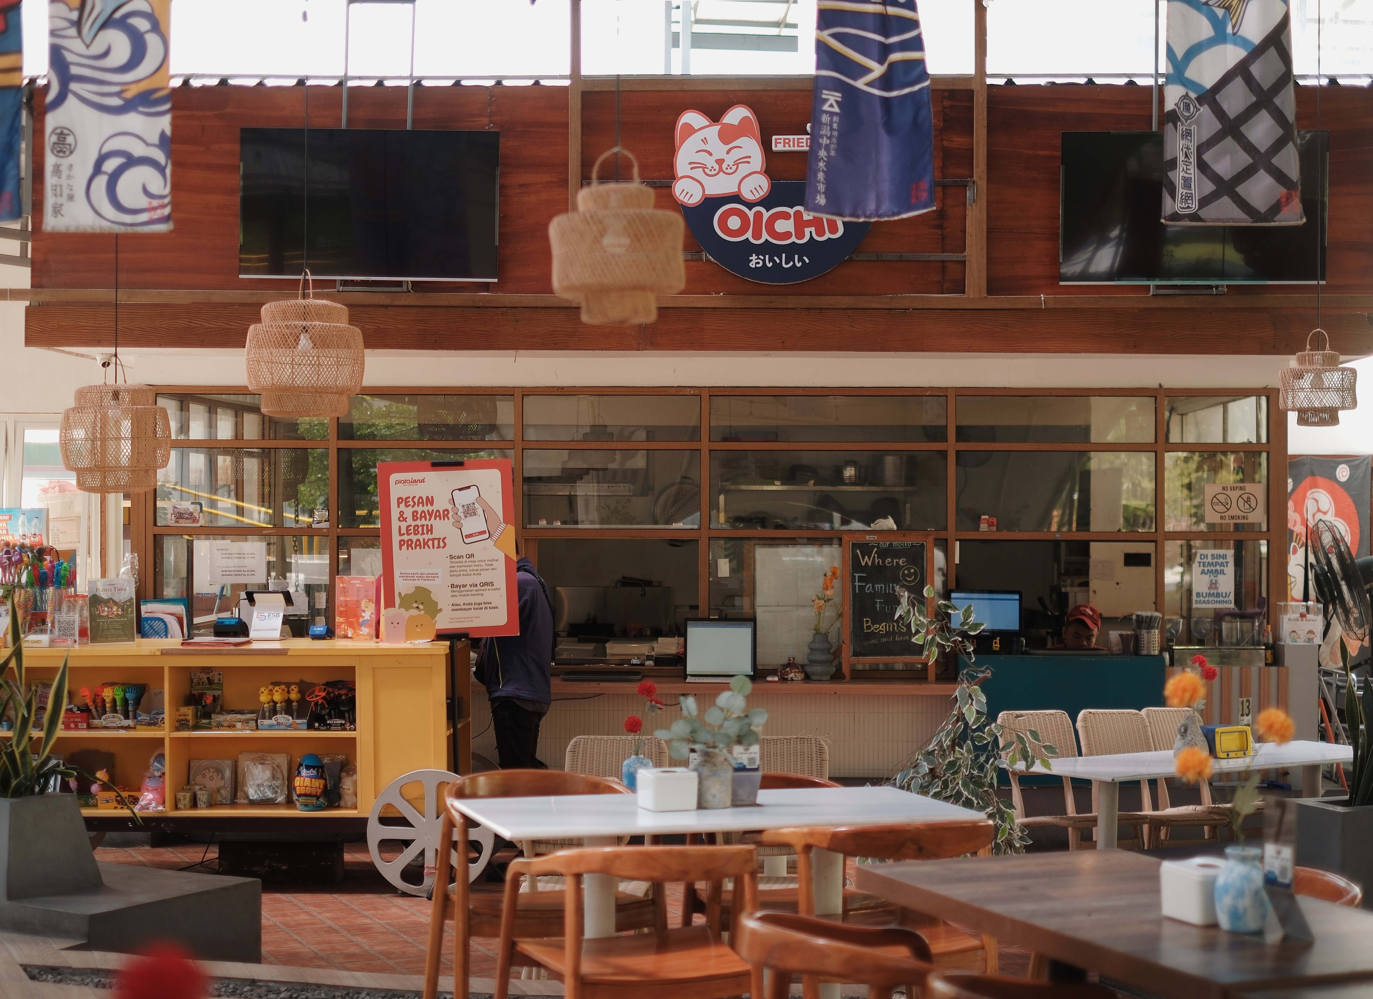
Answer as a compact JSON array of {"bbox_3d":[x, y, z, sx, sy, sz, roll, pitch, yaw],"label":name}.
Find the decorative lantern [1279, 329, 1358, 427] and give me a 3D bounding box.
[{"bbox_3d":[2.536,-0.489,8.850,0.315,0.396,0.315,0,0,0],"label":"decorative lantern"}]

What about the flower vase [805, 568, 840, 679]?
[{"bbox_3d":[0.685,0.621,11.080,0.177,0.570,0.165,0,0,0],"label":"flower vase"}]

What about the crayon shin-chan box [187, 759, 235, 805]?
[{"bbox_3d":[-2.167,1.291,10.070,0.205,0.210,0.050,0,1,6],"label":"crayon shin-chan box"}]

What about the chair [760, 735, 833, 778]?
[{"bbox_3d":[0.320,1.349,8.400,0.460,0.860,0.520,0,1,9],"label":"chair"}]

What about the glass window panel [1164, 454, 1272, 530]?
[{"bbox_3d":[2.680,-0.038,11.150,0.527,0.396,0.050,0,0,0],"label":"glass window panel"}]

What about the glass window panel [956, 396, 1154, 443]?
[{"bbox_3d":[1.864,-0.403,11.150,1.000,0.237,0.050,0,0,0],"label":"glass window panel"}]

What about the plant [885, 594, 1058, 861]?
[{"bbox_3d":[1.000,1.037,7.800,0.570,1.420,0.520,0,0,0],"label":"plant"}]

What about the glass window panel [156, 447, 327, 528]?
[{"bbox_3d":[-2.249,-0.062,11.150,0.870,0.408,0.050,0,0,0],"label":"glass window panel"}]

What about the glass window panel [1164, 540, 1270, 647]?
[{"bbox_3d":[2.705,0.496,11.250,0.543,0.580,0.040,0,0,0],"label":"glass window panel"}]

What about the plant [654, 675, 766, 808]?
[{"bbox_3d":[0.061,0.613,5.578,0.275,0.332,0.250,0,0,0],"label":"plant"}]

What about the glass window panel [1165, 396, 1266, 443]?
[{"bbox_3d":[2.683,-0.406,11.150,0.521,0.243,0.050,0,0,0],"label":"glass window panel"}]

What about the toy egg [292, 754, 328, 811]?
[{"bbox_3d":[-1.693,1.272,9.920,0.155,0.257,0.155,0,0,-6],"label":"toy egg"}]

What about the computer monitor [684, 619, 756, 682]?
[{"bbox_3d":[0.168,0.757,11.100,0.370,0.315,0.140,0,1,0],"label":"computer monitor"}]

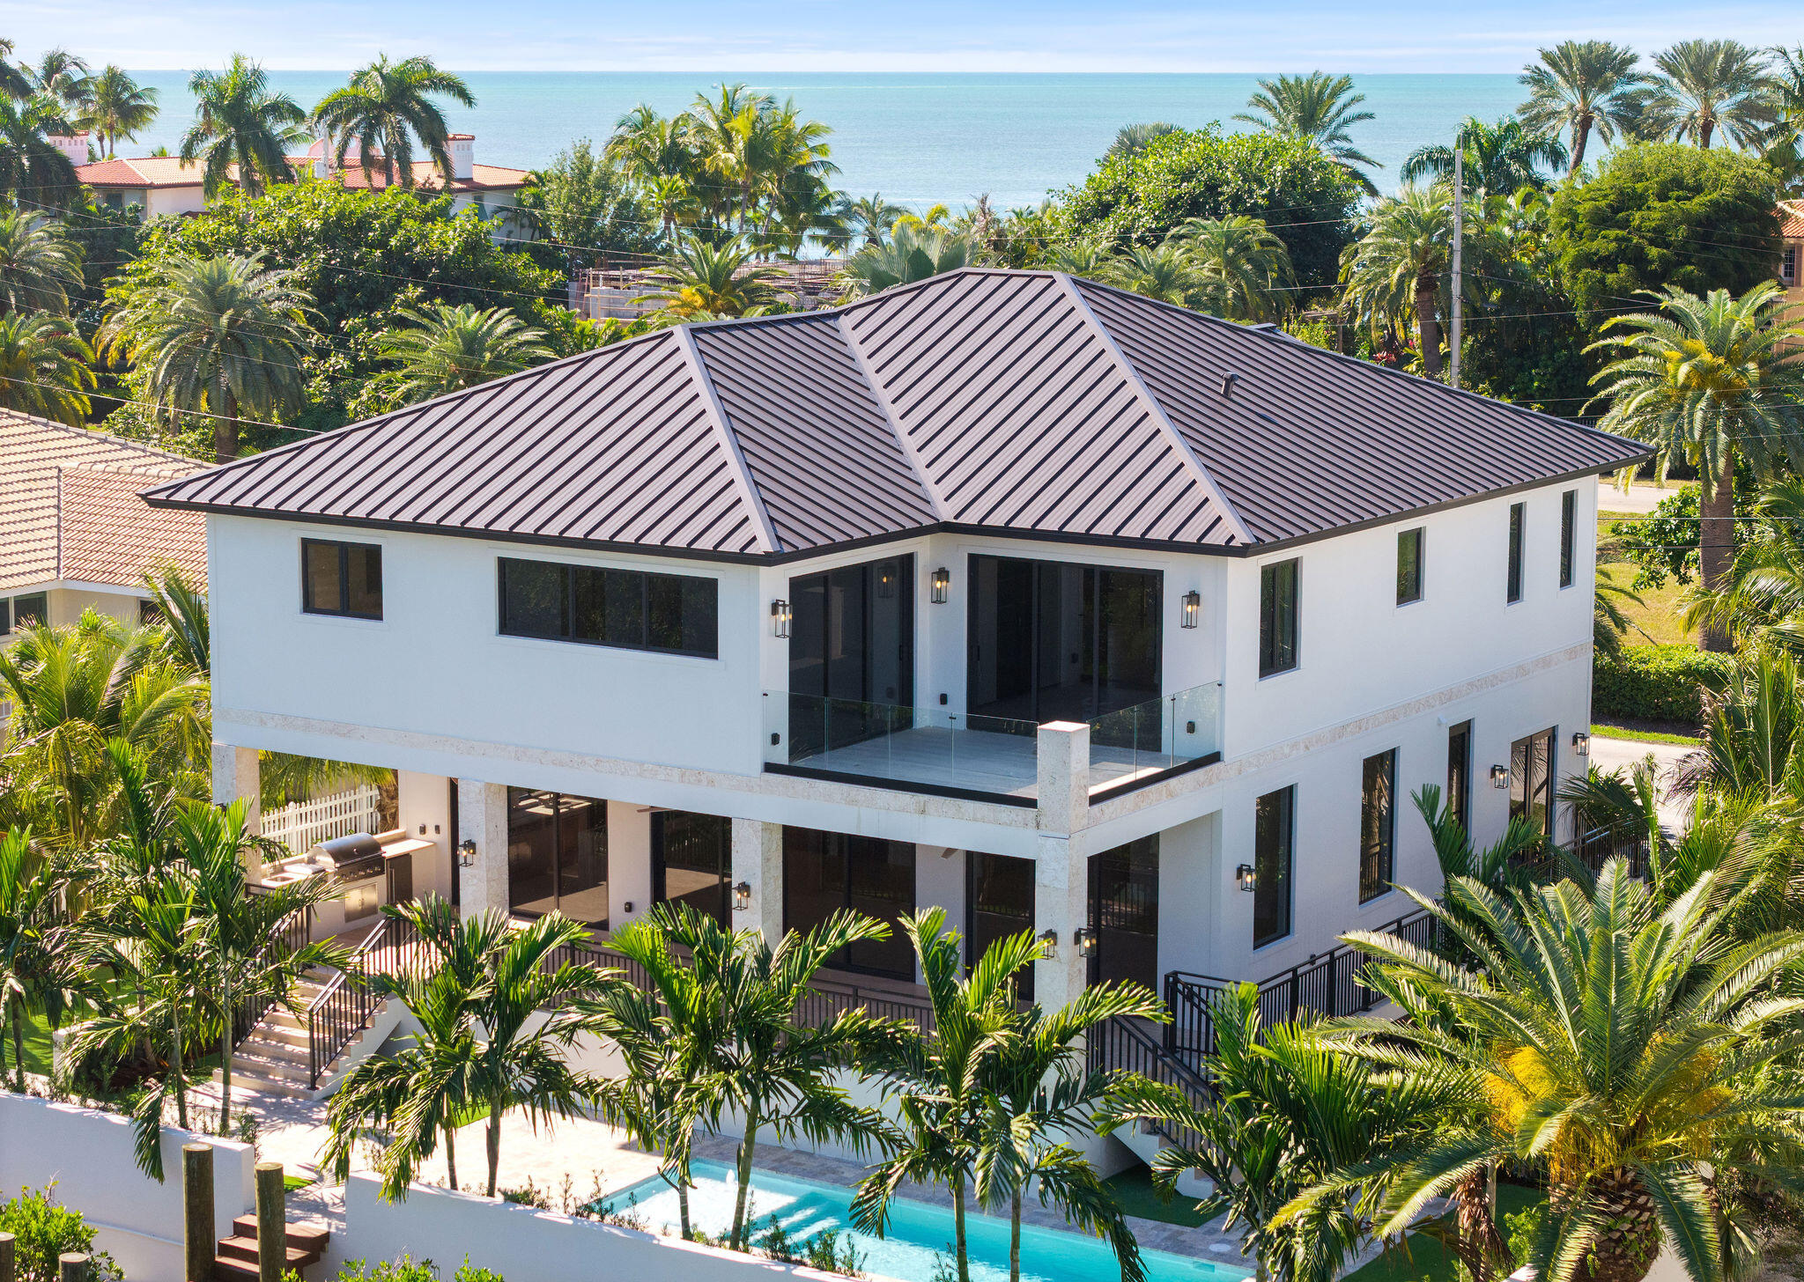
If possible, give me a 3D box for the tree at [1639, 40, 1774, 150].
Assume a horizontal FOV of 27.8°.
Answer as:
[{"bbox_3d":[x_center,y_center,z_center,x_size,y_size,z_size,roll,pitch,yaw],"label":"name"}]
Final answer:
[{"bbox_3d":[38.787,-20.960,176.878,6.582,16.018,6.582,2,9,12],"label":"tree"}]

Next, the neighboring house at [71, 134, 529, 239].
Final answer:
[{"bbox_3d":[-34.732,-24.933,217.527,27.362,10.570,14.000,6,11,33],"label":"neighboring house"}]

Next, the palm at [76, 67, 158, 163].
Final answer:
[{"bbox_3d":[-56.550,-33.930,263.170,5.900,15.030,5.900,0,9,0],"label":"palm"}]

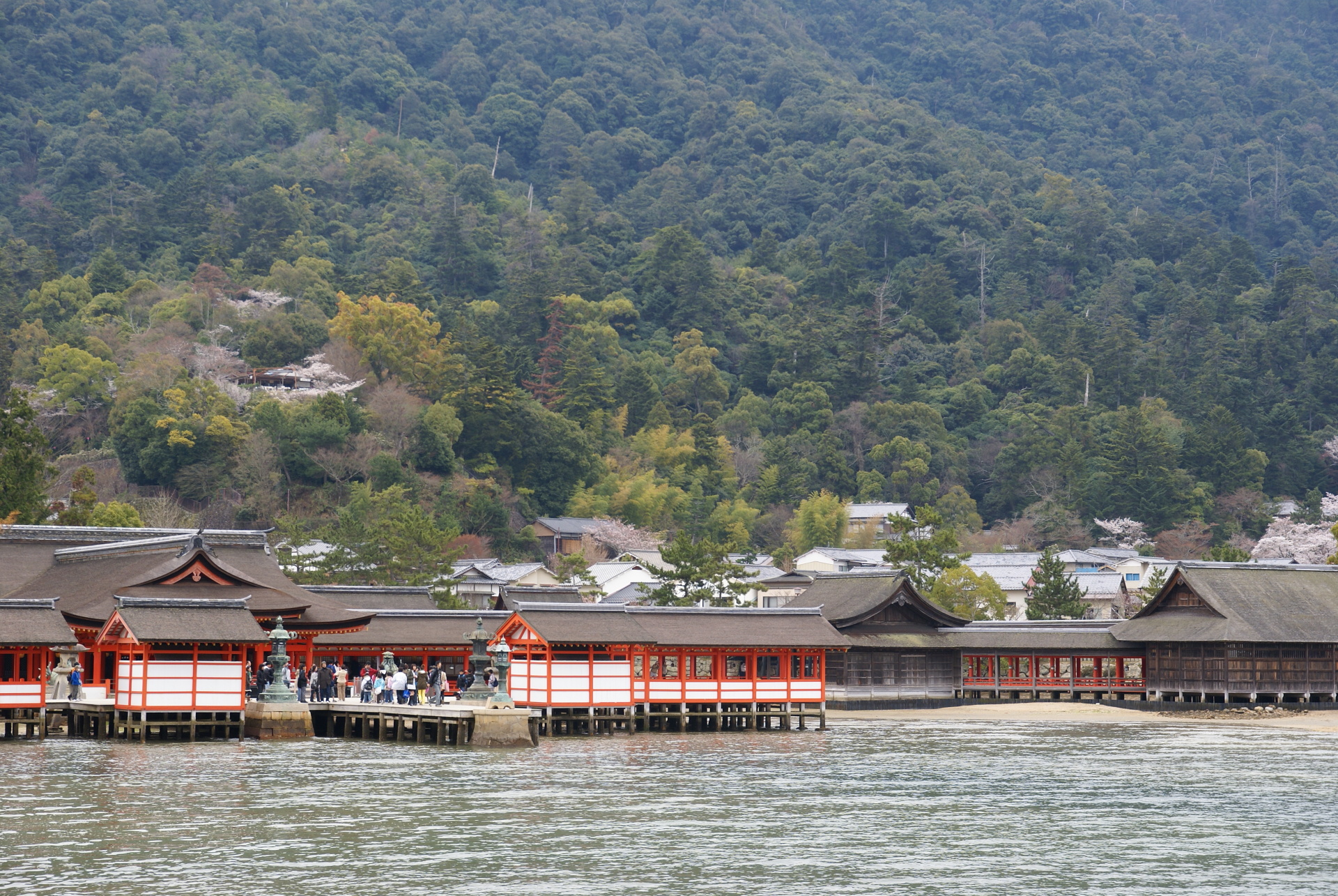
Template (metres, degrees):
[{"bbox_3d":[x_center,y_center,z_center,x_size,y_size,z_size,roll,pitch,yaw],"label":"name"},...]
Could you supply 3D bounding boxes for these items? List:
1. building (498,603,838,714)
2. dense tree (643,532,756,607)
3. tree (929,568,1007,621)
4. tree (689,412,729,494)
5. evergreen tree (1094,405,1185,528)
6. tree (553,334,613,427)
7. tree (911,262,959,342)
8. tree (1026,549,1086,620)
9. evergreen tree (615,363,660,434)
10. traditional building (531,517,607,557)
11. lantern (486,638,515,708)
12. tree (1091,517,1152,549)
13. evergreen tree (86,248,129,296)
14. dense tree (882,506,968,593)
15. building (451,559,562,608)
[{"bbox_3d":[0.146,8.502,111.990,13.700,4.400,6.000,2,-5,-27],"label":"building"},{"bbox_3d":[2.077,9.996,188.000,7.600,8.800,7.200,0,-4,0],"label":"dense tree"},{"bbox_3d":[18.263,10.243,172.000,5.220,5.800,5.220,0,-4,0],"label":"tree"},{"bbox_3d":[5.479,1.154,385.000,5.620,12.110,5.620,0,-4,0],"label":"tree"},{"bbox_3d":[65.884,2.775,390.000,13.200,18.000,12.800,0,-4,0],"label":"evergreen tree"},{"bbox_3d":[-12.893,-9.630,425.000,9.070,14.800,9.070,0,-4,0],"label":"tree"},{"bbox_3d":[52.425,-27.912,550.000,9.480,17.510,9.480,0,-4,0],"label":"tree"},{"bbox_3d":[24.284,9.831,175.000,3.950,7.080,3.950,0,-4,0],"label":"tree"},{"bbox_3d":[-4.888,-7.169,435.000,7.010,12.380,7.010,0,-4,0],"label":"evergreen tree"},{"bbox_3d":[-11.746,10.529,325.000,8.800,5.000,6.500,3,-5,-38],"label":"traditional building"},{"bbox_3d":[-6.373,8.533,106.000,1.070,2.700,1.070,3,-5,-28],"label":"lantern"},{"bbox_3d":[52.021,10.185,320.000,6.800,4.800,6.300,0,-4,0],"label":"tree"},{"bbox_3d":[-106.607,-32.843,530.000,8.200,10.000,8.000,0,-4,0],"label":"evergreen tree"},{"bbox_3d":[18.775,9.748,205.000,6.400,10.800,6.200,0,-4,0],"label":"dense tree"},{"bbox_3d":[-16.018,15.034,275.000,10.900,8.200,9.500,0,-4,0],"label":"building"}]

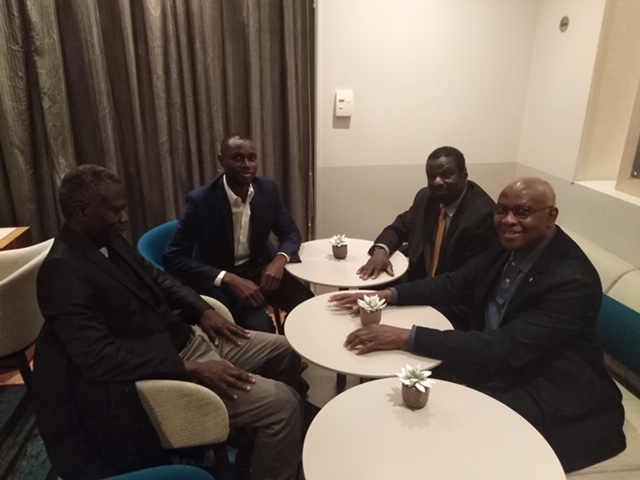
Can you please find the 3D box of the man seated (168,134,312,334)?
[{"bbox_3d":[-0.290,0.171,2.340,0.600,1.300,0.800,-14,24,-34],"label":"man seated"}]

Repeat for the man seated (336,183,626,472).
[{"bbox_3d":[0.570,0.423,1.697,0.920,1.250,0.660,-3,20,-9],"label":"man seated"}]

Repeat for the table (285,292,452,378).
[{"bbox_3d":[0.174,0.651,1.833,0.600,0.730,0.600,0,19,0],"label":"table"}]

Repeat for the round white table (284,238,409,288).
[{"bbox_3d":[0.129,0.436,2.446,0.600,0.730,0.600,0,19,0],"label":"round white table"}]

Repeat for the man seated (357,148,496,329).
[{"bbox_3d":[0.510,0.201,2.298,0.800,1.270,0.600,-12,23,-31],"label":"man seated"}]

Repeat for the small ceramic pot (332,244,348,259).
[{"bbox_3d":[0.099,0.051,2.346,0.074,0.061,0.074,0,19,0],"label":"small ceramic pot"}]

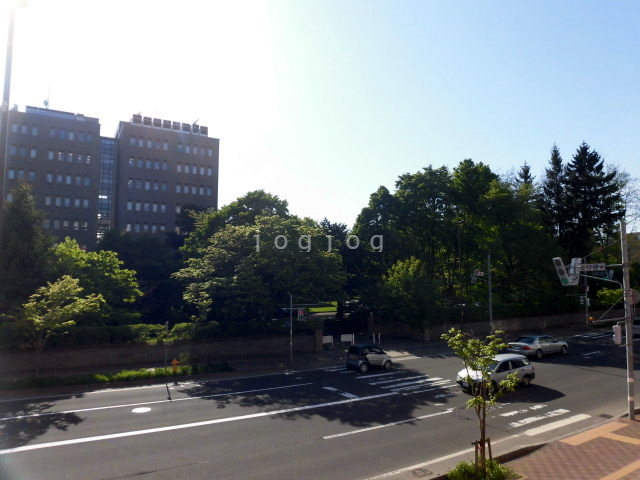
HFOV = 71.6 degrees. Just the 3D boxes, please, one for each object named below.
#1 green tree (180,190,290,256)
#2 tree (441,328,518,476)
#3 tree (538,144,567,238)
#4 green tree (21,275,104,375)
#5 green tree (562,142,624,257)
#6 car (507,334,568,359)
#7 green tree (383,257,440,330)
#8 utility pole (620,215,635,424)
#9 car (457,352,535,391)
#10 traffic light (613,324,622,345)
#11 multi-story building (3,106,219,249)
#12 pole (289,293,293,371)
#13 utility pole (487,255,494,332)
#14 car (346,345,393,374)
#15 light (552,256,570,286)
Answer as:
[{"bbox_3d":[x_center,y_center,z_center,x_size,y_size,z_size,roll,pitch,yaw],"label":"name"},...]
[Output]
[{"bbox_3d":[-7.880,1.944,41.473,10.800,13.117,10.500,1,-5,0],"label":"green tree"},{"bbox_3d":[4.522,4.587,12.500,2.100,4.050,2.000,-1,-4,20],"label":"tree"},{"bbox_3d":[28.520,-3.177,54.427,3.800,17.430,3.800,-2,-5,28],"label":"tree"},{"bbox_3d":[-12.042,3.977,20.749,3.600,4.712,3.400,3,-5,-30],"label":"green tree"},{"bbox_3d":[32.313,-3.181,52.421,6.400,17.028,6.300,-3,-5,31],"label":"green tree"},{"bbox_3d":[14.777,7.026,29.777,4.650,1.440,1.750,3,-5,-31],"label":"car"},{"bbox_3d":[8.558,5.140,41.500,5.200,7.100,4.800,0,-4,12],"label":"green tree"},{"bbox_3d":[12.218,3.060,17.648,0.260,7.950,0.260,3,-5,-30],"label":"utility pole"},{"bbox_3d":[8.975,6.731,22.600,4.200,1.530,1.690,3,-5,-30],"label":"car"},{"bbox_3d":[12.203,3.876,18.200,0.360,0.750,0.230,3,-5,-30],"label":"traffic light"},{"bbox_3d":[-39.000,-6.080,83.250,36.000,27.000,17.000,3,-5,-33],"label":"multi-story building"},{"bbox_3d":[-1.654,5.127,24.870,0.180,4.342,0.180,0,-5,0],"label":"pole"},{"bbox_3d":[15.590,4.967,40.500,0.260,7.500,0.260,3,-5,-30],"label":"utility pole"},{"bbox_3d":[2.966,7.005,26.800,2.650,1.500,1.520,3,-5,-30],"label":"car"},{"bbox_3d":[10.899,1.420,20.000,0.350,1.200,0.420,-22,4,-20],"label":"light"}]

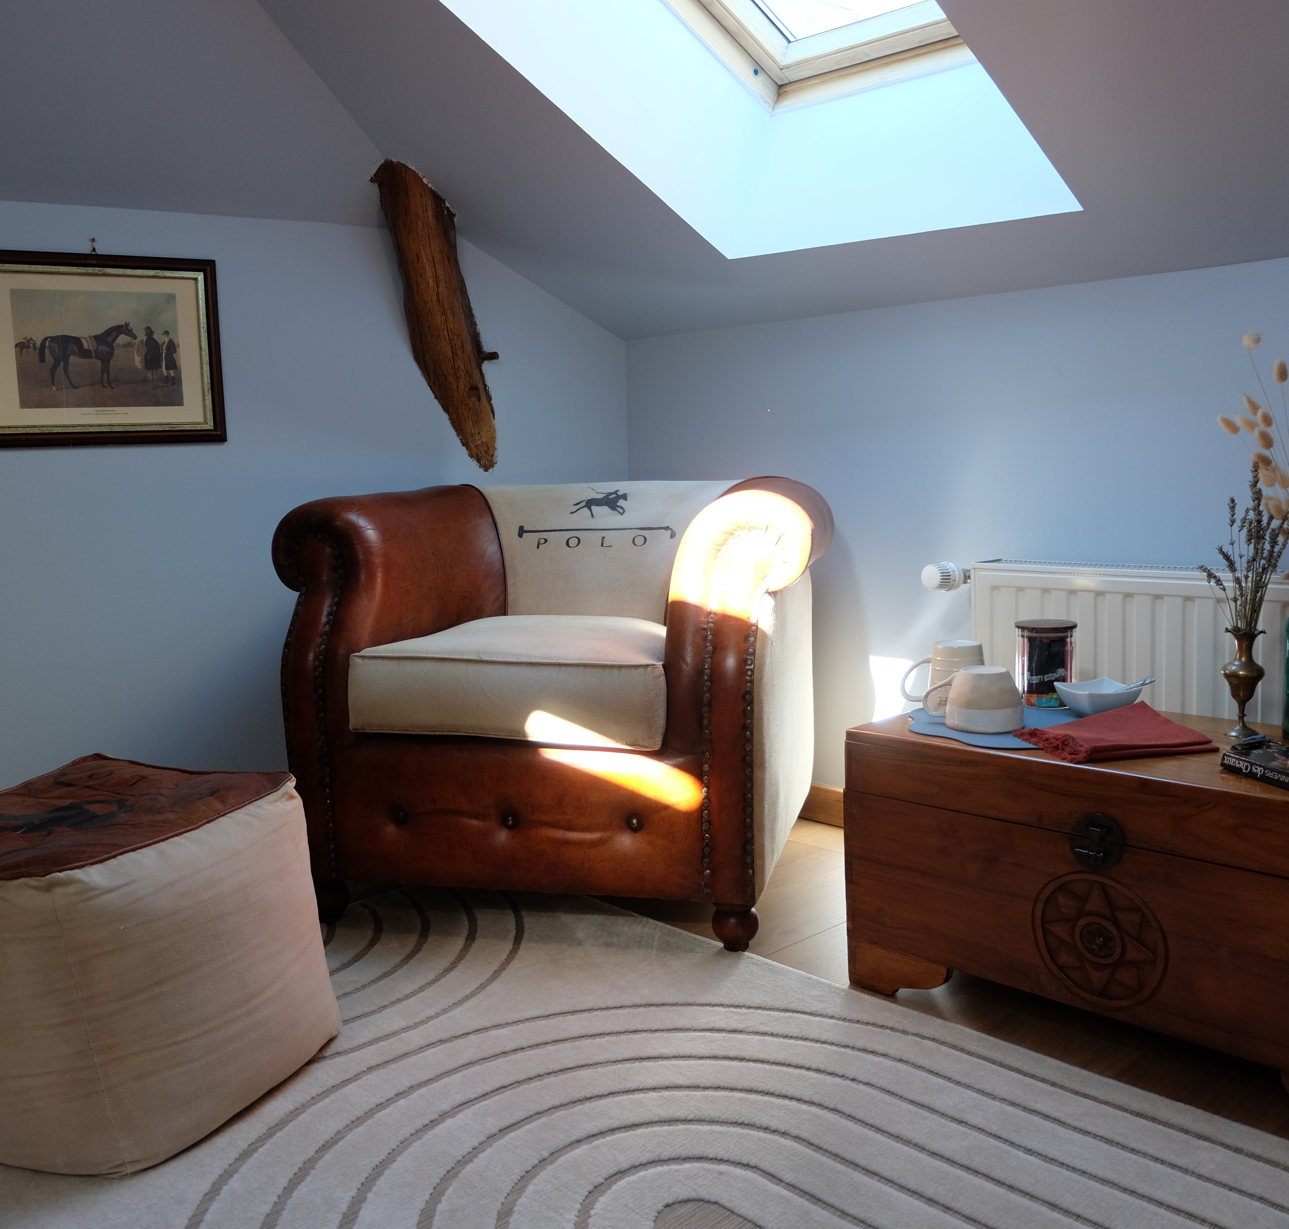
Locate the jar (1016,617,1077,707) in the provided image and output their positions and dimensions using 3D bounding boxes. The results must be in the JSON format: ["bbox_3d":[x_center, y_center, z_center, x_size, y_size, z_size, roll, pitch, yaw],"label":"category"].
[{"bbox_3d":[0.671,0.081,2.046,0.097,0.137,0.097,-2,7,0],"label":"jar"}]

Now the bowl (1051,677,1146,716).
[{"bbox_3d":[0.722,0.136,1.958,0.100,0.046,0.100,-3,7,-13],"label":"bowl"}]

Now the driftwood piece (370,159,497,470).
[{"bbox_3d":[-0.466,-0.667,2.825,0.152,0.680,0.115,-26,29,-27],"label":"driftwood piece"}]

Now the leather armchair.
[{"bbox_3d":[-0.081,0.124,2.288,0.881,0.747,0.711,-1,6,16],"label":"leather armchair"}]

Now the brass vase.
[{"bbox_3d":[0.869,0.099,1.780,0.057,0.154,0.057,-2,7,0],"label":"brass vase"}]

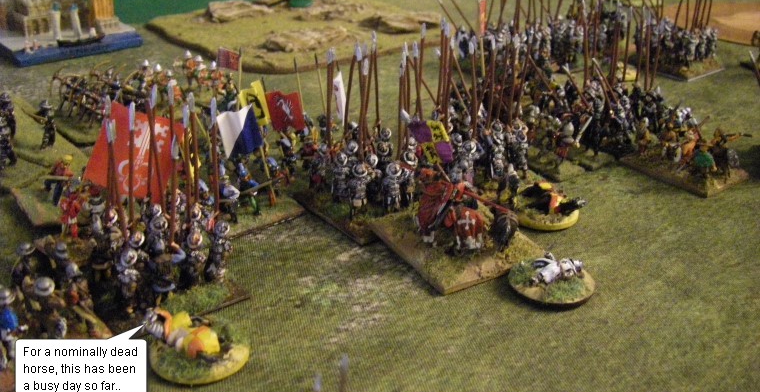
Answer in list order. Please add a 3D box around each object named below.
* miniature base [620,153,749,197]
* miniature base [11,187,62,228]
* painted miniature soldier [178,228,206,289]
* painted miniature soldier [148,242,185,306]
[{"bbox_3d":[0.118,-0.011,0.323,0.029,0.003,0.038,-20,36,-35],"label":"miniature base"},{"bbox_3d":[-0.103,0.000,0.284,0.035,0.003,0.028,-12,31,-24],"label":"miniature base"},{"bbox_3d":[-0.056,0.019,0.248,0.009,0.019,0.008,-15,30,-28],"label":"painted miniature soldier"},{"bbox_3d":[-0.062,0.022,0.241,0.011,0.020,0.009,-15,30,-28],"label":"painted miniature soldier"}]

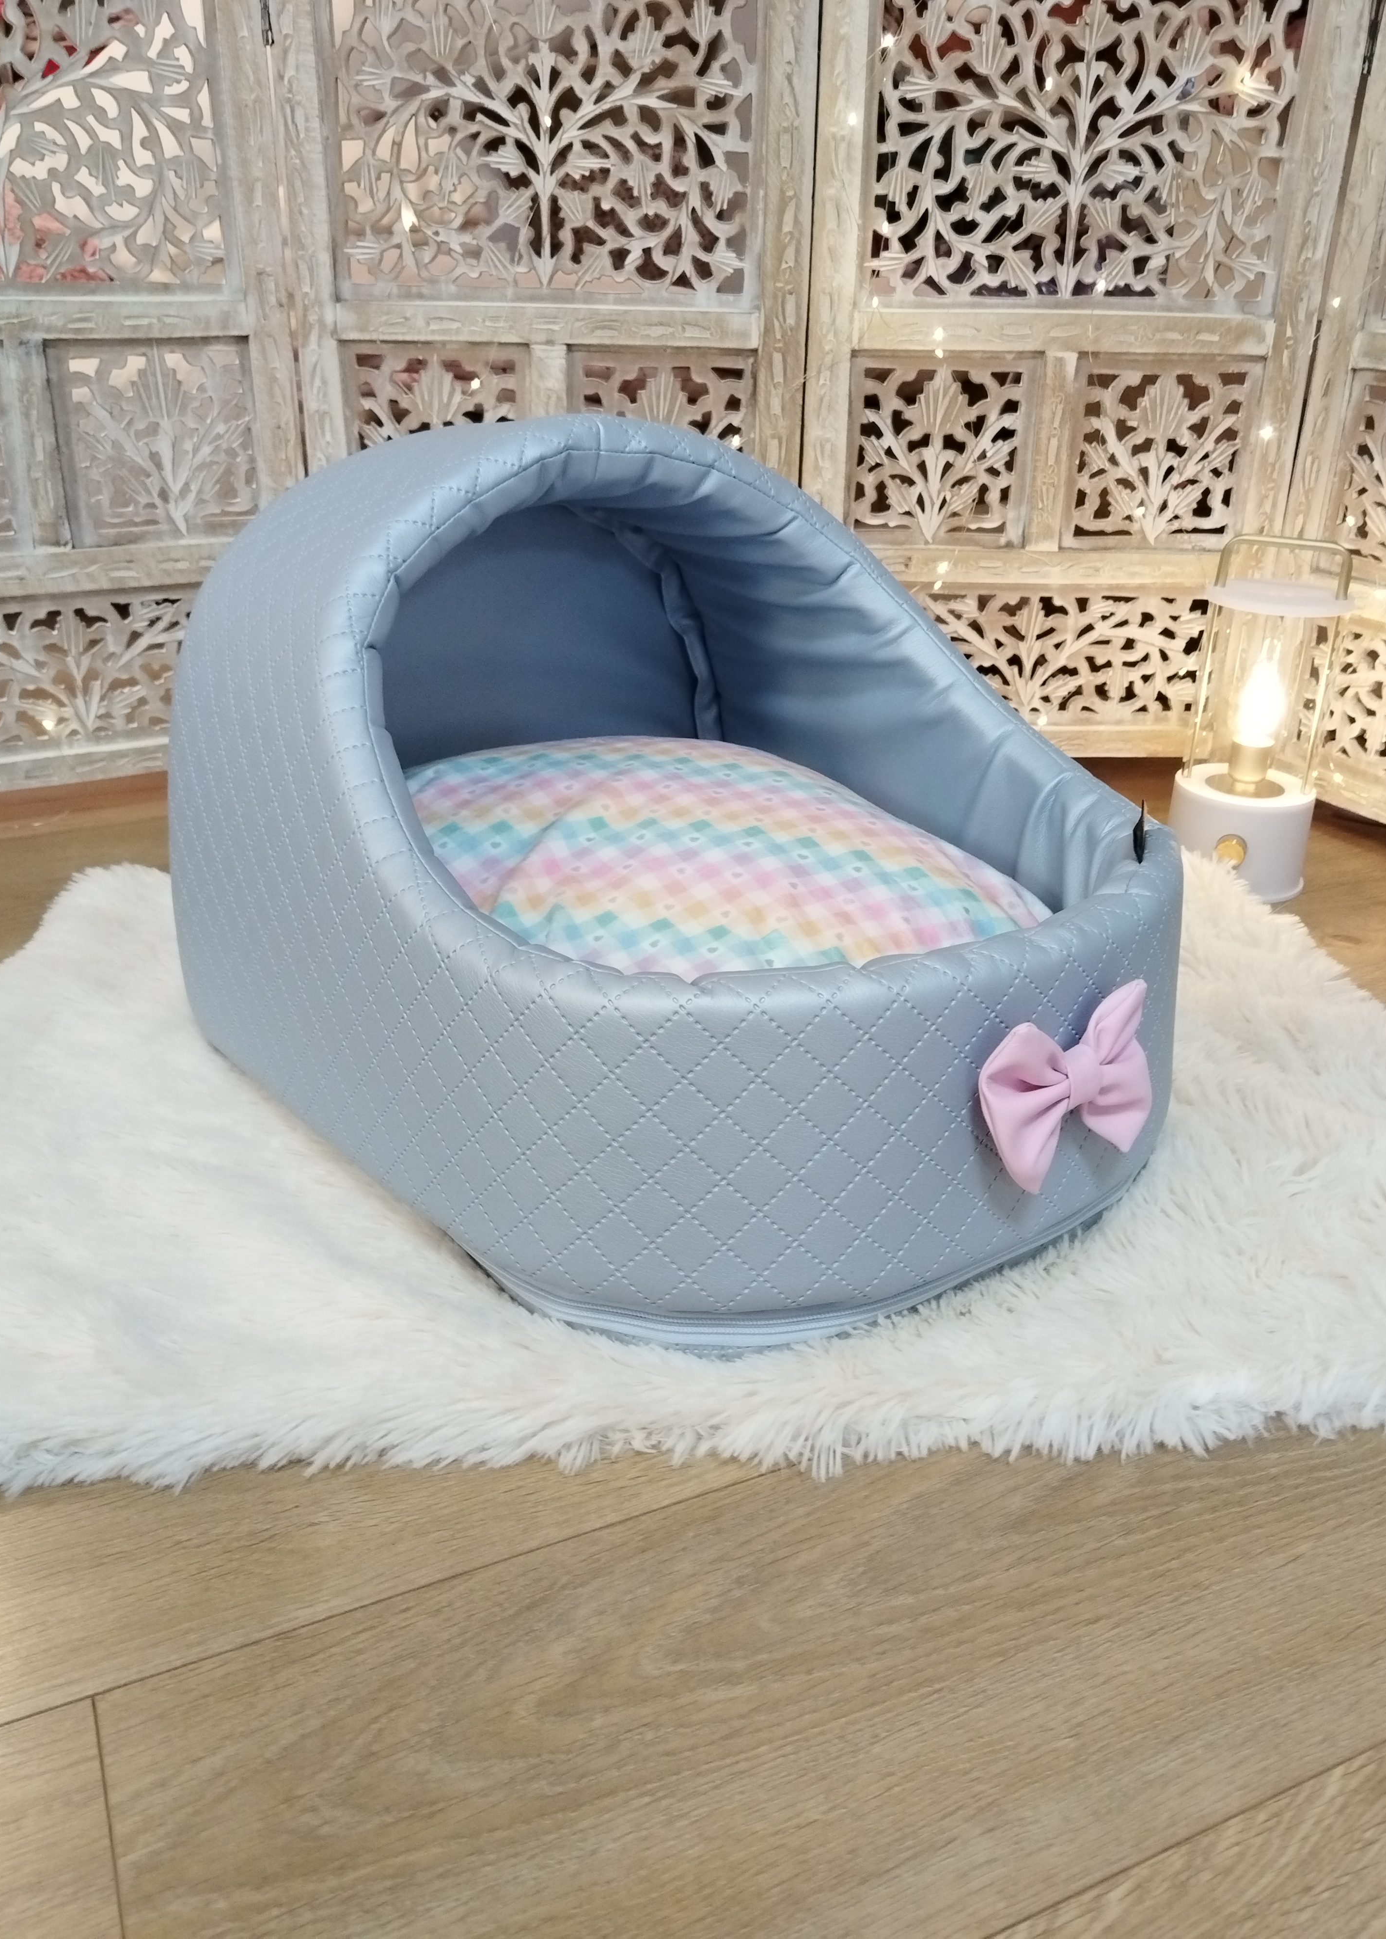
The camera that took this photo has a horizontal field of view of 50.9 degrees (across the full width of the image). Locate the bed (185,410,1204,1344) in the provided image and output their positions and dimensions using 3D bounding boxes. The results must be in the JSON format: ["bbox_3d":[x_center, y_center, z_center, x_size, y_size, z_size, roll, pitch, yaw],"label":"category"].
[{"bbox_3d":[0.033,-0.106,0.828,0.483,0.377,0.491,-18,30,-37],"label":"bed"}]

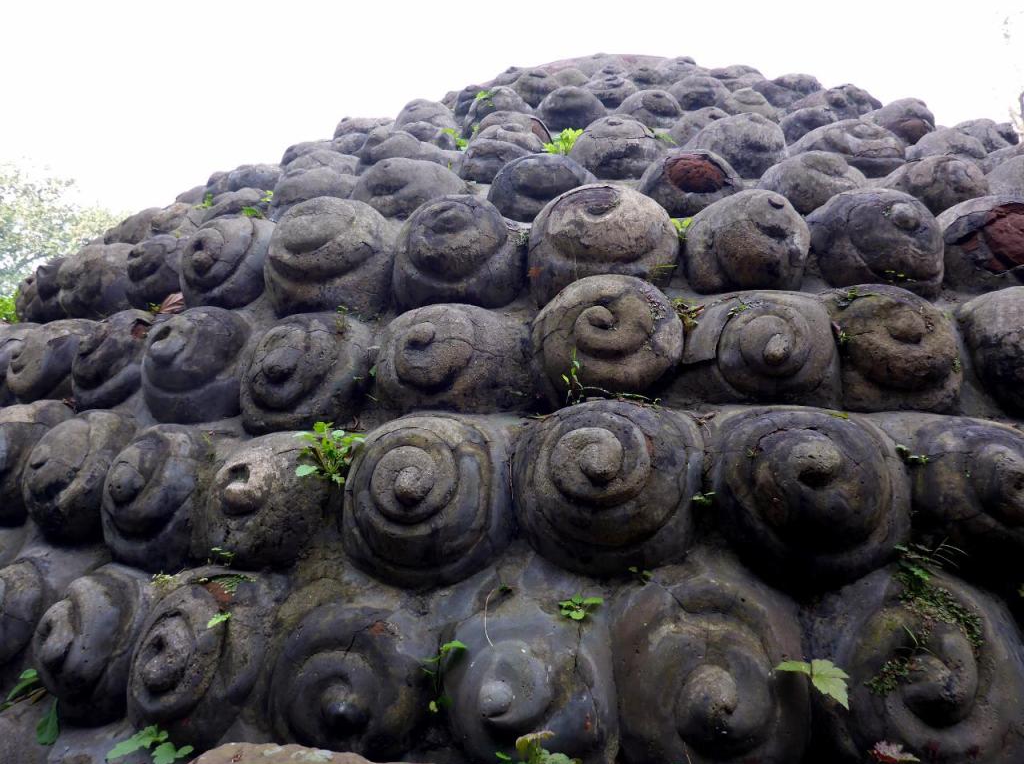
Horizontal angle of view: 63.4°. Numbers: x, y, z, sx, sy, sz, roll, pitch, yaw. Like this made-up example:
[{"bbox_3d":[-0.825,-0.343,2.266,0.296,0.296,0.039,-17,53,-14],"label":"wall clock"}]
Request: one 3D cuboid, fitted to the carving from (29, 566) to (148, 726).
[{"bbox_3d":[-1.140,0.713,2.251,0.336,0.386,0.218,0,-7,28],"label":"carving"}]

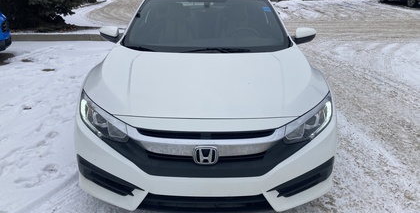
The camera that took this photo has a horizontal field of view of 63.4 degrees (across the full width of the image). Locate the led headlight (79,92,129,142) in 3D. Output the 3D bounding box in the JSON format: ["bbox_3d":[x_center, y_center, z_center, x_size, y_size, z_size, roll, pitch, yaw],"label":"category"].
[{"bbox_3d":[-0.658,0.058,2.070,0.400,0.235,0.420,0,19,-1],"label":"led headlight"}]

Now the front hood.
[{"bbox_3d":[-0.019,-0.207,2.390,1.600,0.270,1.140,0,19,-1],"label":"front hood"}]

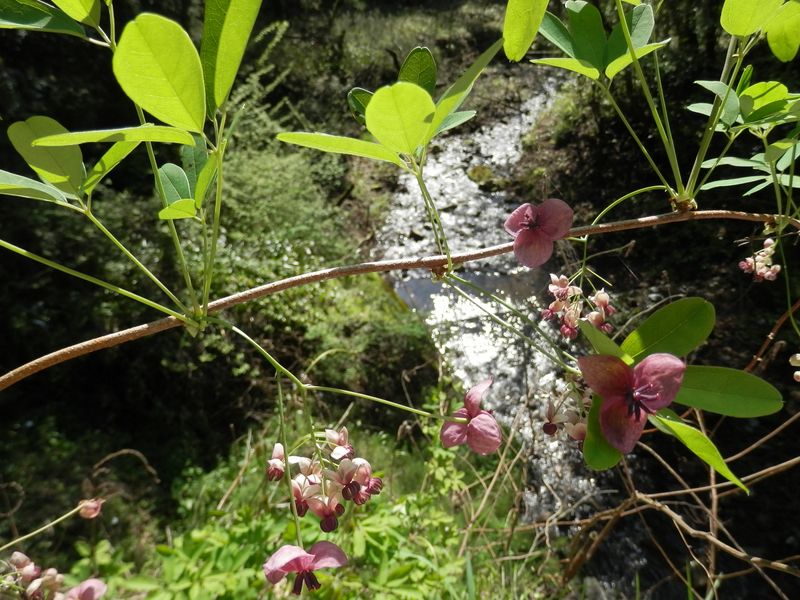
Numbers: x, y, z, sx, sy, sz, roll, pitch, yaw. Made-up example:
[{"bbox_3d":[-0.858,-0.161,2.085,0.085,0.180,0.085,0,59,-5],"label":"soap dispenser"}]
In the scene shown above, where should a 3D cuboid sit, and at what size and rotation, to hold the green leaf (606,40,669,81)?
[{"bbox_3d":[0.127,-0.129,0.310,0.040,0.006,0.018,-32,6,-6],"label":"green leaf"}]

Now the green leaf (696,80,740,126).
[{"bbox_3d":[0.175,-0.110,0.323,0.015,0.031,0.009,-34,-9,8],"label":"green leaf"}]

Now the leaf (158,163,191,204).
[{"bbox_3d":[-0.121,-0.060,0.310,0.017,0.006,0.034,-37,73,-11],"label":"leaf"}]

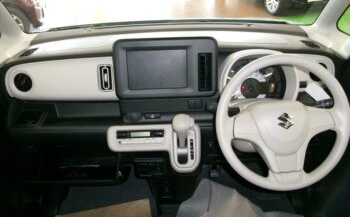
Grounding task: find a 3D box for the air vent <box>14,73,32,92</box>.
[{"bbox_3d":[-0.561,-0.096,1.050,0.065,0.067,0.030,1,21,6],"label":"air vent"}]

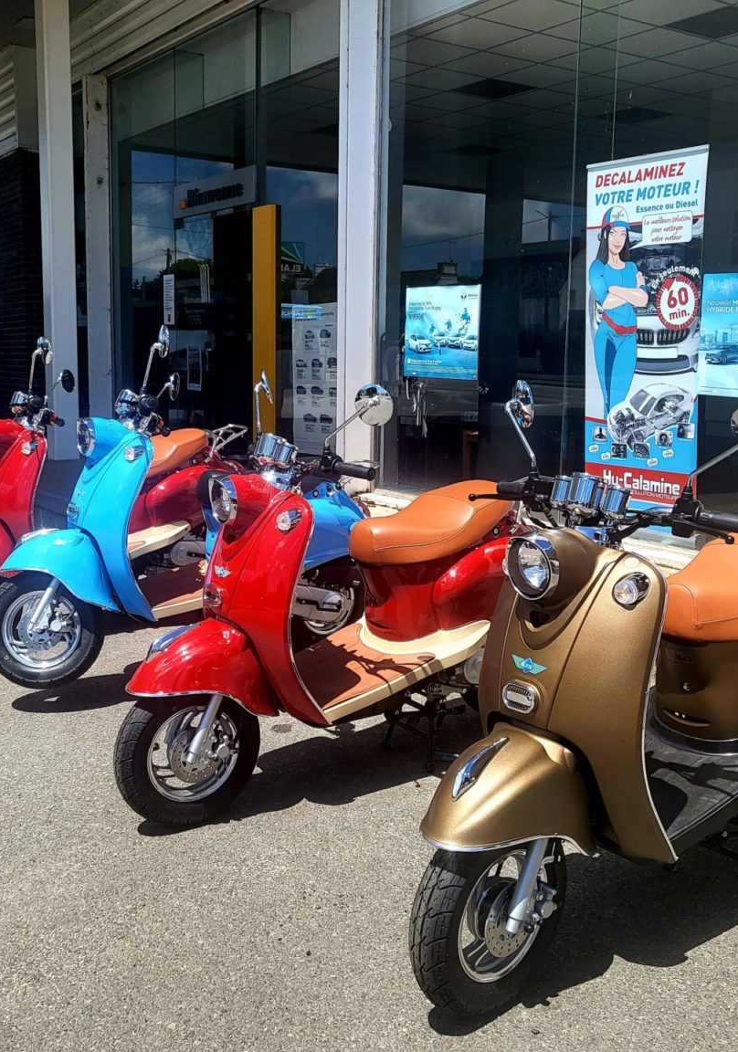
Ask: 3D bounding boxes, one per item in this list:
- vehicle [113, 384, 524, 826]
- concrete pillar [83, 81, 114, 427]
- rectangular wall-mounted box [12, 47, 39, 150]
[{"bbox_3d":[0.061,0.150,3.208,1.700,1.230,0.720,-6,13,-37],"label":"vehicle"},{"bbox_3d":[-3.055,-2.946,11.883,0.220,4.058,0.170,-5,11,-35],"label":"concrete pillar"},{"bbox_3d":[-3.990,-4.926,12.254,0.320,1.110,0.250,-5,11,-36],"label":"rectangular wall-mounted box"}]

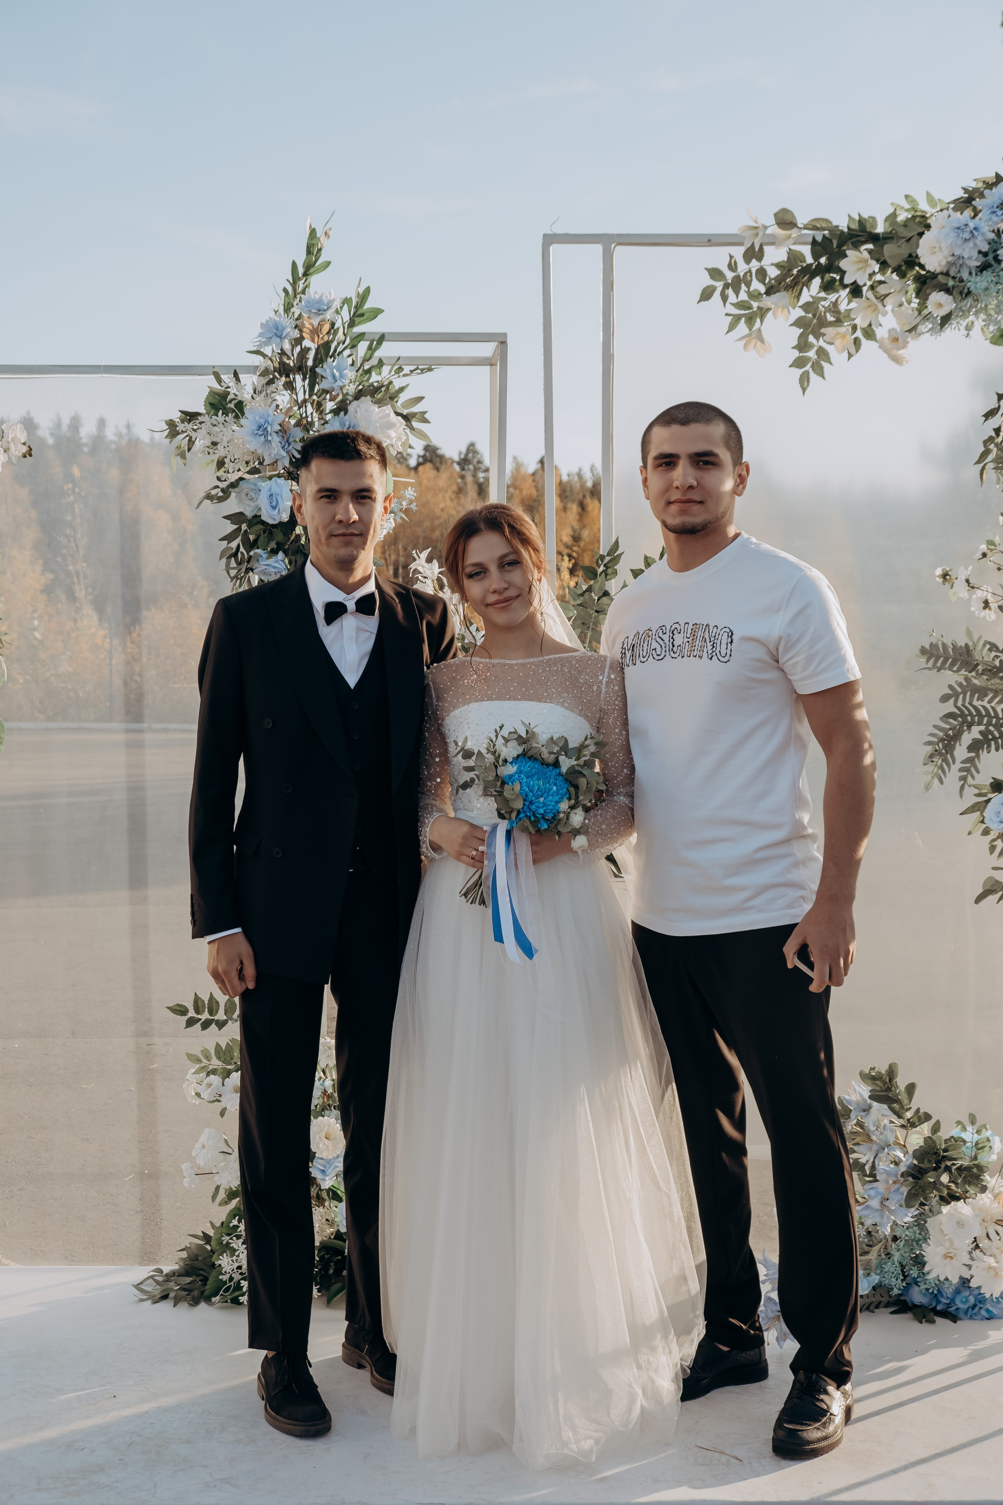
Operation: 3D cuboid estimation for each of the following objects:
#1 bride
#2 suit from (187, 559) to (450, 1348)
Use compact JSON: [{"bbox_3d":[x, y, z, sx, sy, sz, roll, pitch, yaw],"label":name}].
[{"bbox_3d":[0.070,0.376,3.410,0.560,1.639,0.560,0,1,-2],"label":"bride"},{"bbox_3d":[-0.327,0.375,3.460,0.480,1.438,0.310,0,1,-12],"label":"suit"}]

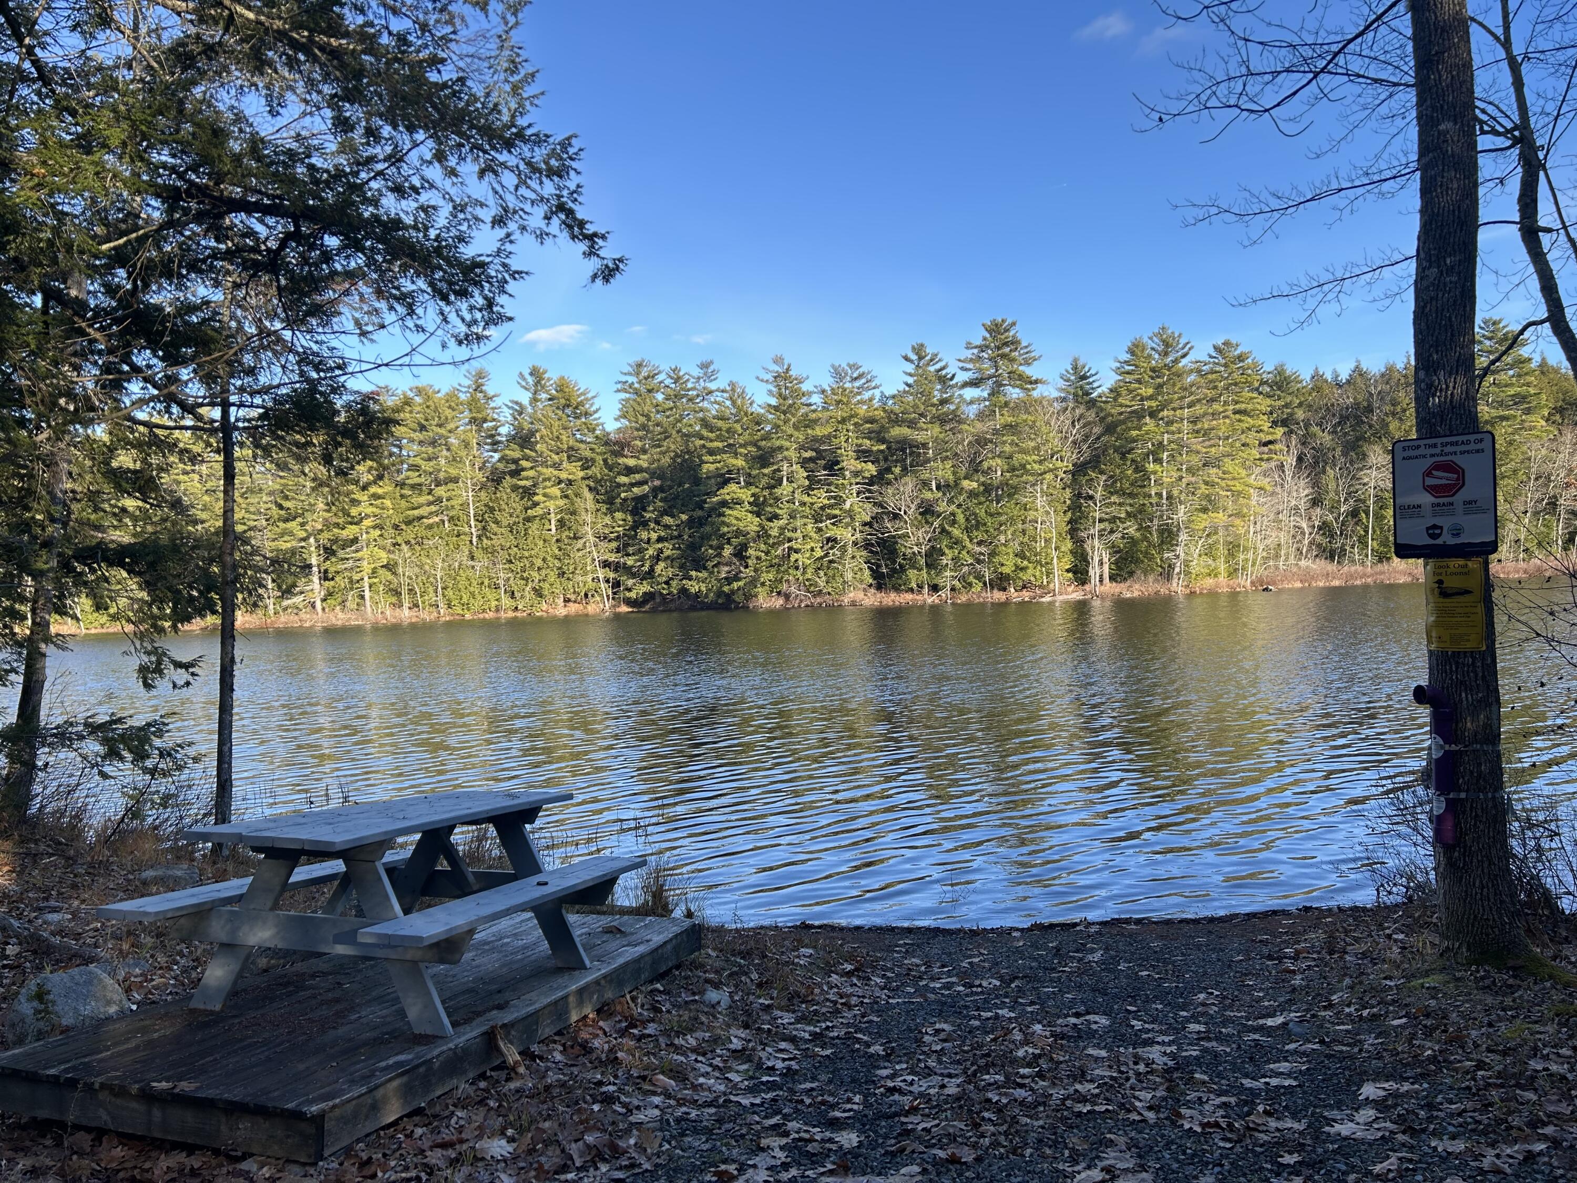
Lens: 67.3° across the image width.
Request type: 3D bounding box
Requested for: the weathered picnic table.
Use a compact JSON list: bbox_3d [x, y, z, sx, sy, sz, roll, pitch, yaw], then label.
[{"bbox_3d":[-1.717,1.370,5.300,1.510,0.775,1.825,-1,-4,18],"label":"weathered picnic table"}]

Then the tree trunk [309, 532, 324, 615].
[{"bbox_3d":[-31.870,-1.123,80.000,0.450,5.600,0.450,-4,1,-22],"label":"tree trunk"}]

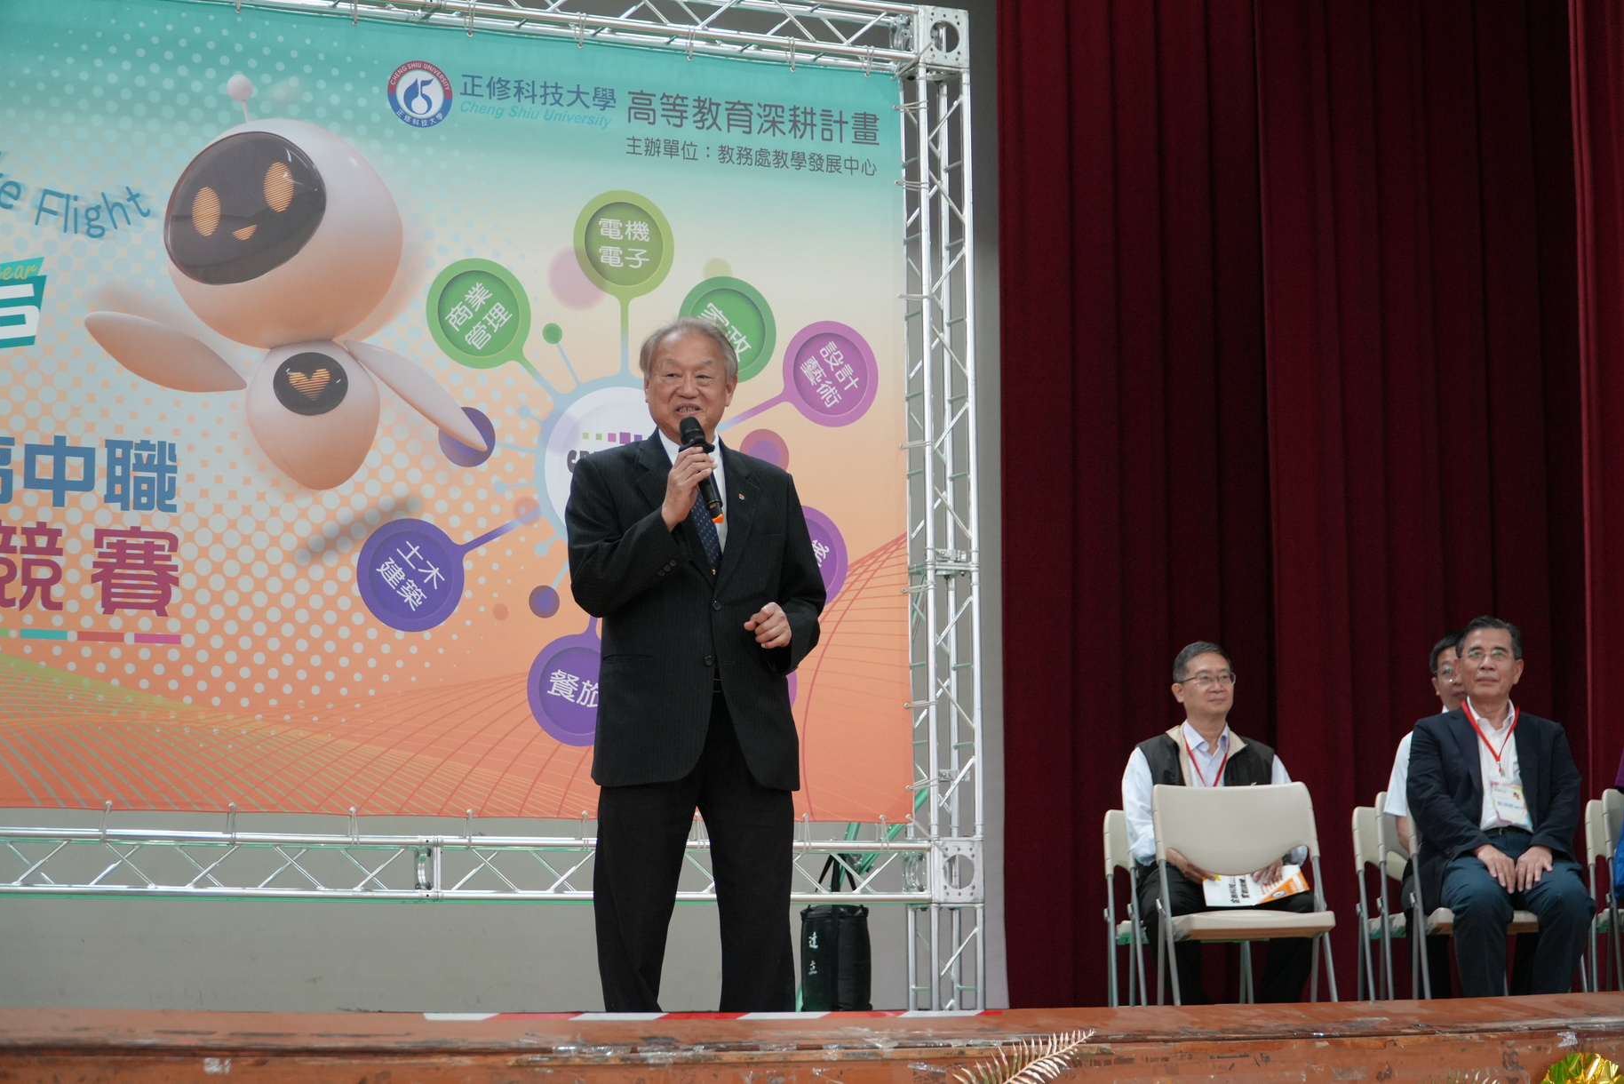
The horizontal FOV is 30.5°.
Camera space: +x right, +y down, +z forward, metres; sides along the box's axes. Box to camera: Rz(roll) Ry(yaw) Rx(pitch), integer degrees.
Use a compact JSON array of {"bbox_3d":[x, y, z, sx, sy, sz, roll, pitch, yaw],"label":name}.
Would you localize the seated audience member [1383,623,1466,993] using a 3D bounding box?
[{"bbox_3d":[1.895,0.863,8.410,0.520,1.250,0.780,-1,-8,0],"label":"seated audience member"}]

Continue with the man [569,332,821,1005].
[{"bbox_3d":[-0.246,0.353,6.254,0.540,1.690,0.400,0,-8,-5],"label":"man"}]

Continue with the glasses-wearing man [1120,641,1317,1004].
[{"bbox_3d":[1.160,0.868,8.390,0.520,1.250,0.780,0,-8,-2],"label":"glasses-wearing man"}]

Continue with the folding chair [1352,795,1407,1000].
[{"bbox_3d":[1.898,1.147,8.773,0.460,0.790,0.500,-1,-8,0],"label":"folding chair"}]

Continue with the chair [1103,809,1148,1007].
[{"bbox_3d":[1.138,1.180,8.941,0.460,0.790,0.500,-1,-8,0],"label":"chair"}]

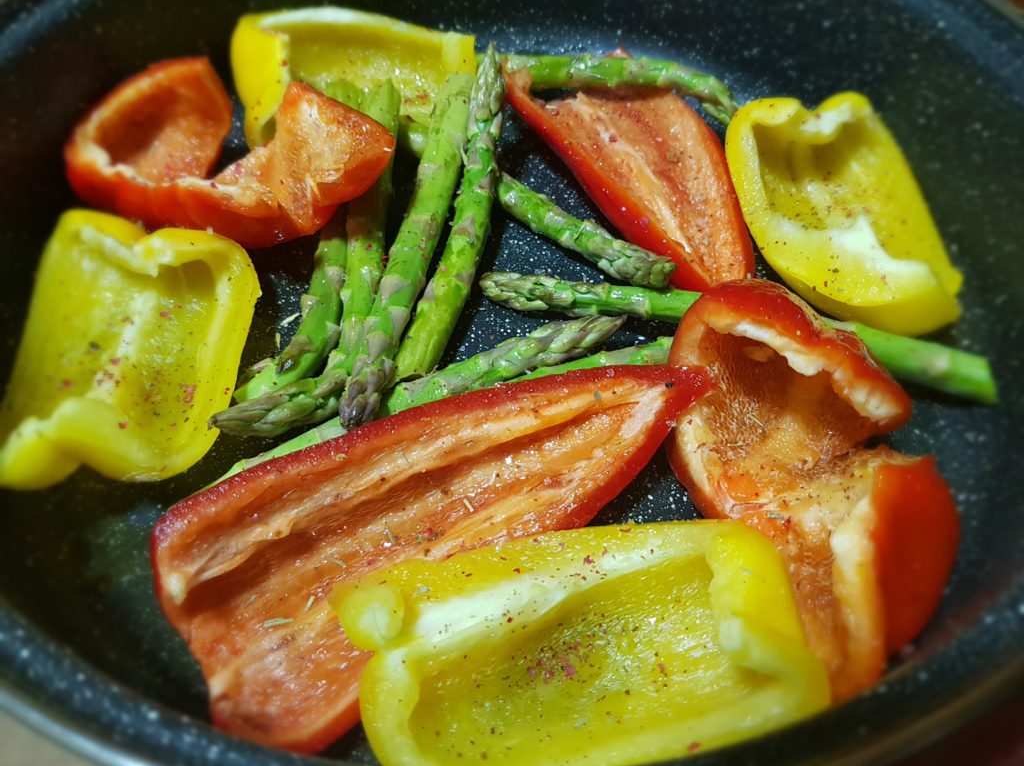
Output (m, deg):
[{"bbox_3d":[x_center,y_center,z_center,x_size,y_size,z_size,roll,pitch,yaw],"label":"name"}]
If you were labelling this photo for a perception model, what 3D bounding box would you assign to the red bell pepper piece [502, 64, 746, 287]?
[{"bbox_3d":[0.035,-0.057,0.218,0.042,0.026,0.081,-23,58,-16],"label":"red bell pepper piece"}]

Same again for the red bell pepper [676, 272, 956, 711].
[{"bbox_3d":[0.058,0.023,0.156,0.041,0.037,0.076,-11,56,-8],"label":"red bell pepper"}]

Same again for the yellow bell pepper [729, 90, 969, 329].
[{"bbox_3d":[0.084,-0.043,0.208,0.043,0.027,0.066,-12,56,-8],"label":"yellow bell pepper"}]

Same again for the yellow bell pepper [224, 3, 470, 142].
[{"bbox_3d":[-0.045,-0.087,0.230,0.070,0.034,0.036,3,55,2],"label":"yellow bell pepper"}]

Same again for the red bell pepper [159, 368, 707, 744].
[{"bbox_3d":[-0.011,0.034,0.152,0.110,0.030,0.049,-20,58,-14],"label":"red bell pepper"}]

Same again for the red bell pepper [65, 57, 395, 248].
[{"bbox_3d":[-0.071,-0.063,0.213,0.079,0.036,0.043,1,55,0],"label":"red bell pepper"}]

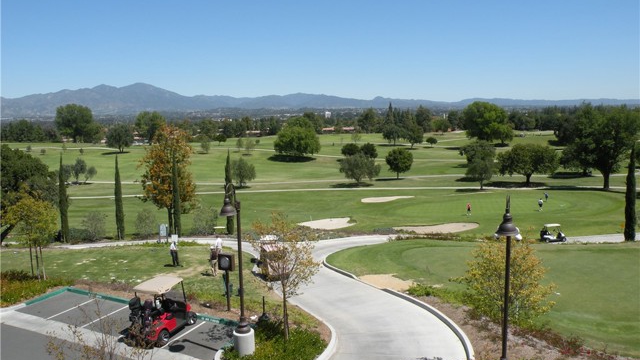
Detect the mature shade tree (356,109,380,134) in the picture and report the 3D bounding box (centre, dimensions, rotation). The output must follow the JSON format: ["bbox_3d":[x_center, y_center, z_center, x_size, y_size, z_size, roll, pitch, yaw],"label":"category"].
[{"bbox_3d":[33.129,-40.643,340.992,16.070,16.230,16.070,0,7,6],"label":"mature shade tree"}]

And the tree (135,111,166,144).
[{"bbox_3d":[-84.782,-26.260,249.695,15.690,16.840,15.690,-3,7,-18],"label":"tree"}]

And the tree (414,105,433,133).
[{"bbox_3d":[77.750,-46.200,375.000,13.250,21.030,12.590,1,7,12],"label":"tree"}]

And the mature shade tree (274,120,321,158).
[{"bbox_3d":[-7.405,-13.329,164.294,14.840,12.380,14.840,-1,7,-3],"label":"mature shade tree"}]

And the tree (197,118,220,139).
[{"bbox_3d":[-73.710,-34.040,330.000,15.550,13.220,14.770,-2,7,-12],"label":"tree"}]

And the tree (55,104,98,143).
[{"bbox_3d":[-134.690,-31.120,275.000,22.670,20.930,21.540,-4,8,-26],"label":"tree"}]

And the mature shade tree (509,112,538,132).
[{"bbox_3d":[144.010,-42.310,355.000,19.510,14.220,18.540,2,8,22],"label":"mature shade tree"}]

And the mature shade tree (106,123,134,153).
[{"bbox_3d":[-78.429,-16.708,196.249,10.790,11.680,10.790,-3,7,-21],"label":"mature shade tree"}]

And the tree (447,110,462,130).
[{"bbox_3d":[101.040,-44.700,375.000,11.780,15.020,11.190,1,7,15],"label":"tree"}]

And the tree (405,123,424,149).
[{"bbox_3d":[37.984,-17.887,200.655,7.880,10.350,7.880,1,7,11],"label":"tree"}]

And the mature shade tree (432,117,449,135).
[{"bbox_3d":[79.100,-35.480,325.000,11.480,11.720,10.910,1,7,14],"label":"mature shade tree"}]

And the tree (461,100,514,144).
[{"bbox_3d":[85.560,-29.880,255.000,25.030,21.450,23.780,2,7,18],"label":"tree"}]

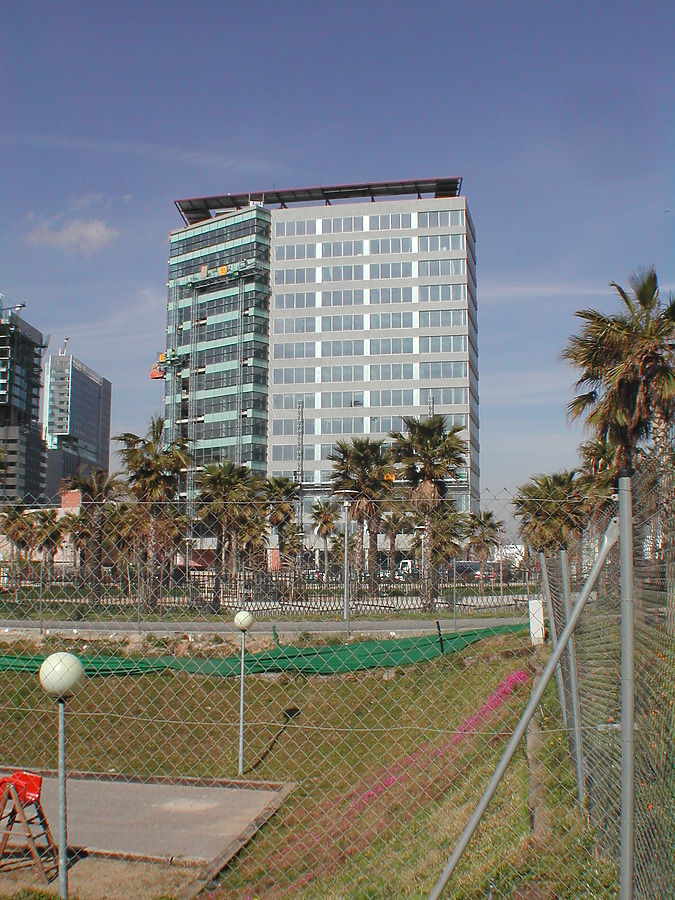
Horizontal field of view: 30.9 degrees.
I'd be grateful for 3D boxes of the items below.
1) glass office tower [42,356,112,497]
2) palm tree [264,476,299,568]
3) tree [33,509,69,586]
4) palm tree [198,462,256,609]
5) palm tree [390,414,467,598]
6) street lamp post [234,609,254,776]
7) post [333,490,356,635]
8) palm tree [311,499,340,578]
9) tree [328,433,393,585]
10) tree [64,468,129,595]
[{"bbox_3d":[-121.160,6.370,559.690,15.000,89.140,76.000,0,-5,1],"label":"glass office tower"},{"bbox_3d":[-4.439,6.541,96.856,2.850,8.900,2.850,0,-5,0],"label":"palm tree"},{"bbox_3d":[-25.336,8.510,107.877,3.180,6.690,3.180,0,-5,0],"label":"tree"},{"bbox_3d":[-4.991,3.882,54.941,2.560,6.840,2.560,0,-5,0],"label":"palm tree"},{"bbox_3d":[4.598,3.061,61.738,3.840,9.770,3.840,0,-5,0],"label":"palm tree"},{"bbox_3d":[-1.933,5.025,25.348,0.410,3.390,0.410,0,-5,0],"label":"street lamp post"},{"bbox_3d":[0.346,4.261,49.731,1.000,5.230,1.000,0,-5,0],"label":"post"},{"bbox_3d":[-1.182,8.926,120.368,2.960,8.300,2.960,0,-5,0],"label":"palm tree"},{"bbox_3d":[1.420,4.139,75.462,3.950,9.990,3.950,0,-5,0],"label":"tree"},{"bbox_3d":[-12.701,4.451,63.870,3.350,7.200,3.350,0,-5,0],"label":"tree"}]

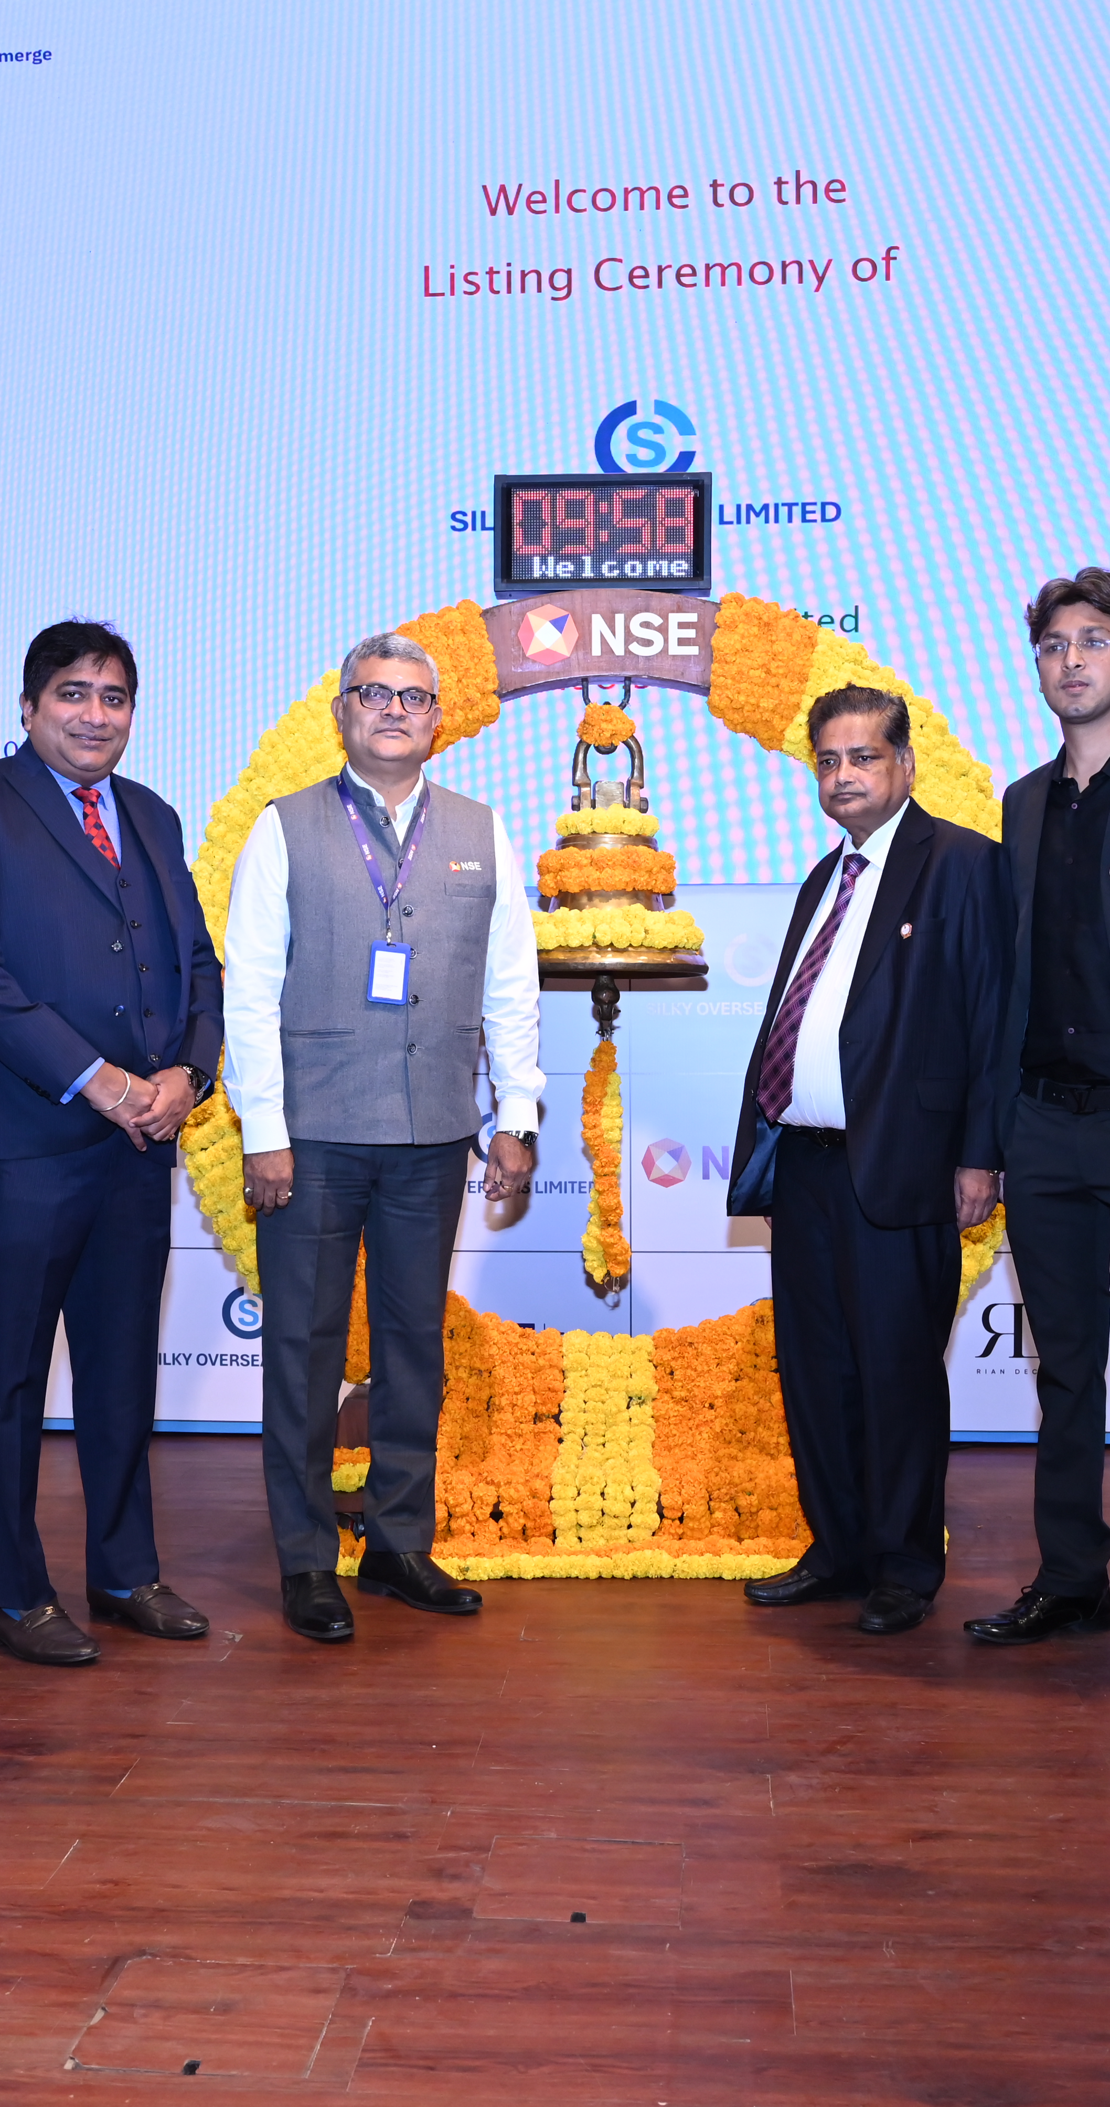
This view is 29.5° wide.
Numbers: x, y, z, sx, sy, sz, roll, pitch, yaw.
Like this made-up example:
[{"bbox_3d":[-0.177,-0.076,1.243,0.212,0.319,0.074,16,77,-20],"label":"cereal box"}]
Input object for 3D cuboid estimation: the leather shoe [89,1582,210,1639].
[{"bbox_3d":[-0.711,0.955,3.676,0.280,0.100,0.102,1,2,34],"label":"leather shoe"}]

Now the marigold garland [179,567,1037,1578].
[{"bbox_3d":[0.100,0.030,4.310,1.720,1.940,0.550,0,1,3],"label":"marigold garland"}]

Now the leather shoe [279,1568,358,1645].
[{"bbox_3d":[-0.418,0.950,3.689,0.102,0.105,0.280,-1,2,-23],"label":"leather shoe"}]

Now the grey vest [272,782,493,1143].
[{"bbox_3d":[-0.305,-0.172,3.850,0.410,0.670,0.270,-1,1,-14],"label":"grey vest"}]

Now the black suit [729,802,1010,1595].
[{"bbox_3d":[0.548,0.245,3.697,0.510,1.380,0.390,1,2,36],"label":"black suit"}]

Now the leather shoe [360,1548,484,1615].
[{"bbox_3d":[-0.240,0.956,3.884,0.300,0.105,0.107,1,2,42],"label":"leather shoe"}]

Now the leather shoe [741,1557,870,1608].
[{"bbox_3d":[0.468,0.952,3.889,0.290,0.105,0.107,-1,1,-24],"label":"leather shoe"}]

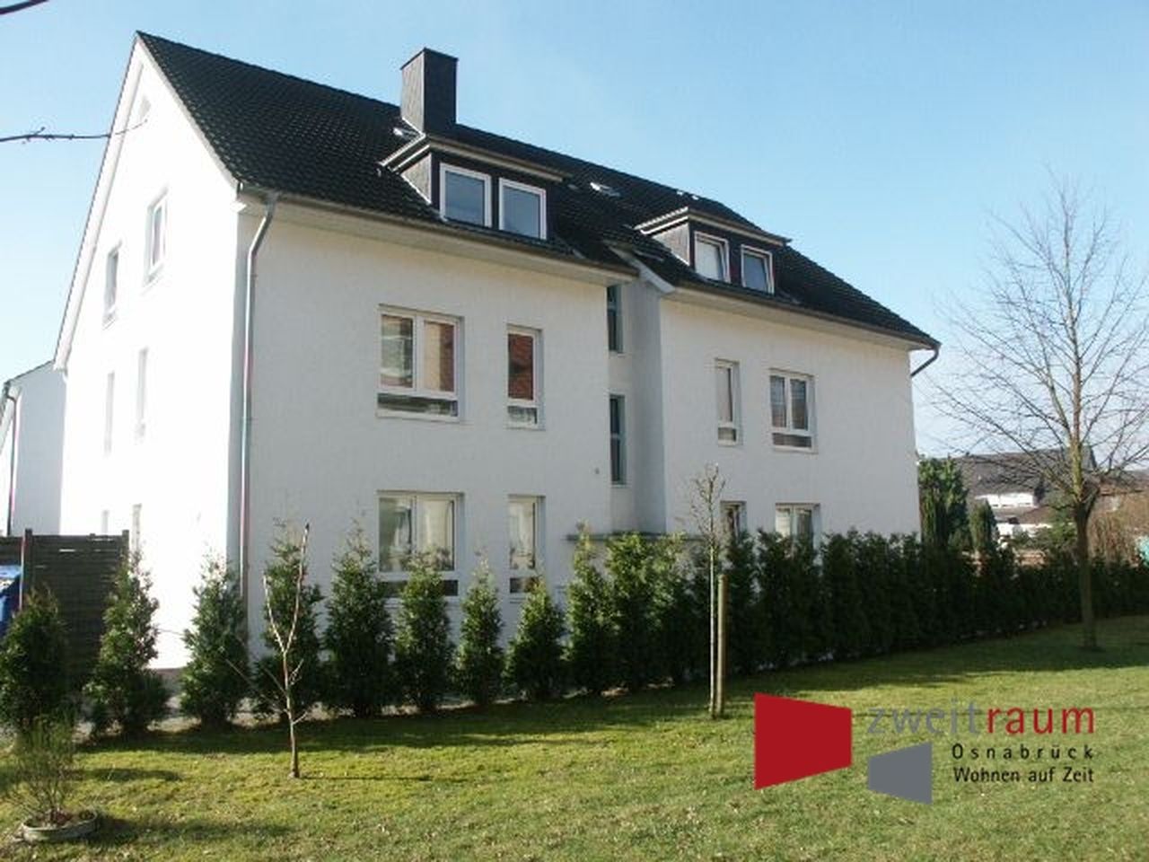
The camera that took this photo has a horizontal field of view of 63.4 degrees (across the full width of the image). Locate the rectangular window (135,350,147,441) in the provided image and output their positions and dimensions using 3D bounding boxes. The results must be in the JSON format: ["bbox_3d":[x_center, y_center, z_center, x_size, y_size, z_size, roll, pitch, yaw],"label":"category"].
[{"bbox_3d":[-7.615,-0.625,16.491,0.140,1.658,0.667,4,-8,-37],"label":"rectangular window"}]

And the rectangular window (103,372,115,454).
[{"bbox_3d":[-9.303,-0.337,18.712,0.140,1.658,0.657,4,-8,-37],"label":"rectangular window"}]

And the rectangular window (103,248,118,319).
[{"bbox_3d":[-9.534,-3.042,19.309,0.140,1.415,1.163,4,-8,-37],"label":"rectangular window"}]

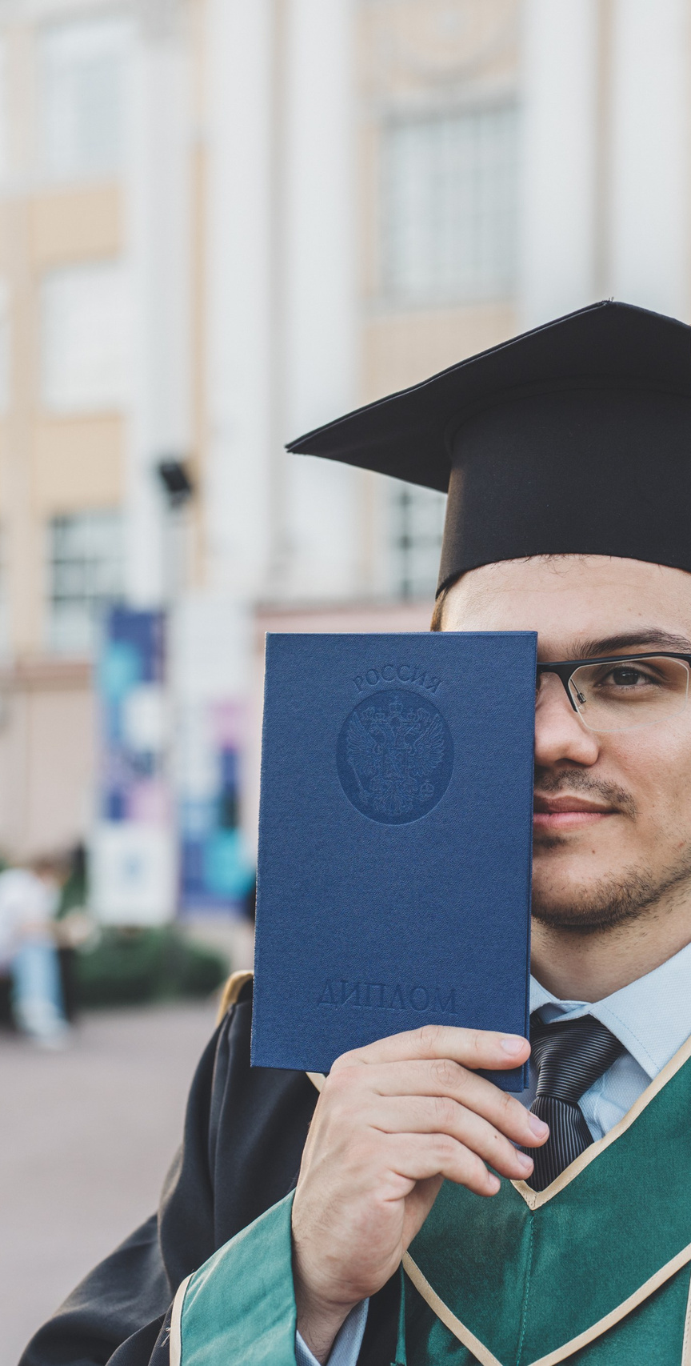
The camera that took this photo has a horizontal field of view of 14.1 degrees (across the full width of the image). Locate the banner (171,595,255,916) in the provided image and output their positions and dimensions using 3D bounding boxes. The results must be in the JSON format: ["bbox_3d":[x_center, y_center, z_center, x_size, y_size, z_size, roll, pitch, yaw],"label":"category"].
[{"bbox_3d":[-1.286,0.705,27.000,0.800,3.050,0.100,-1,-3,14],"label":"banner"}]

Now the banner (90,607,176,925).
[{"bbox_3d":[-2.016,0.790,26.500,0.800,3.000,0.100,-1,-3,14],"label":"banner"}]

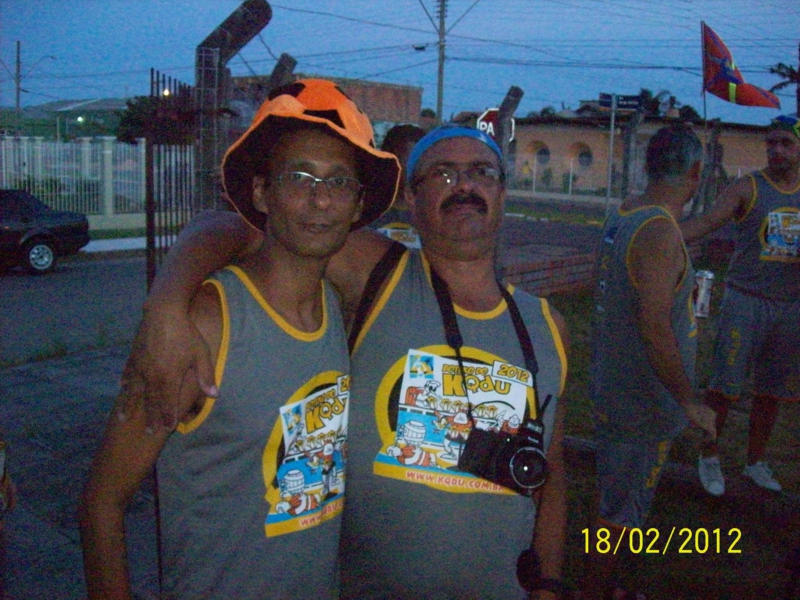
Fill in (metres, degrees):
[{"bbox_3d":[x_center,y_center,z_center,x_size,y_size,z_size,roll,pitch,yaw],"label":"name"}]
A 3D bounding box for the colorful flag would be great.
[{"bbox_3d":[3.448,-2.378,8.400,0.780,0.860,0.280,3,9,18],"label":"colorful flag"}]

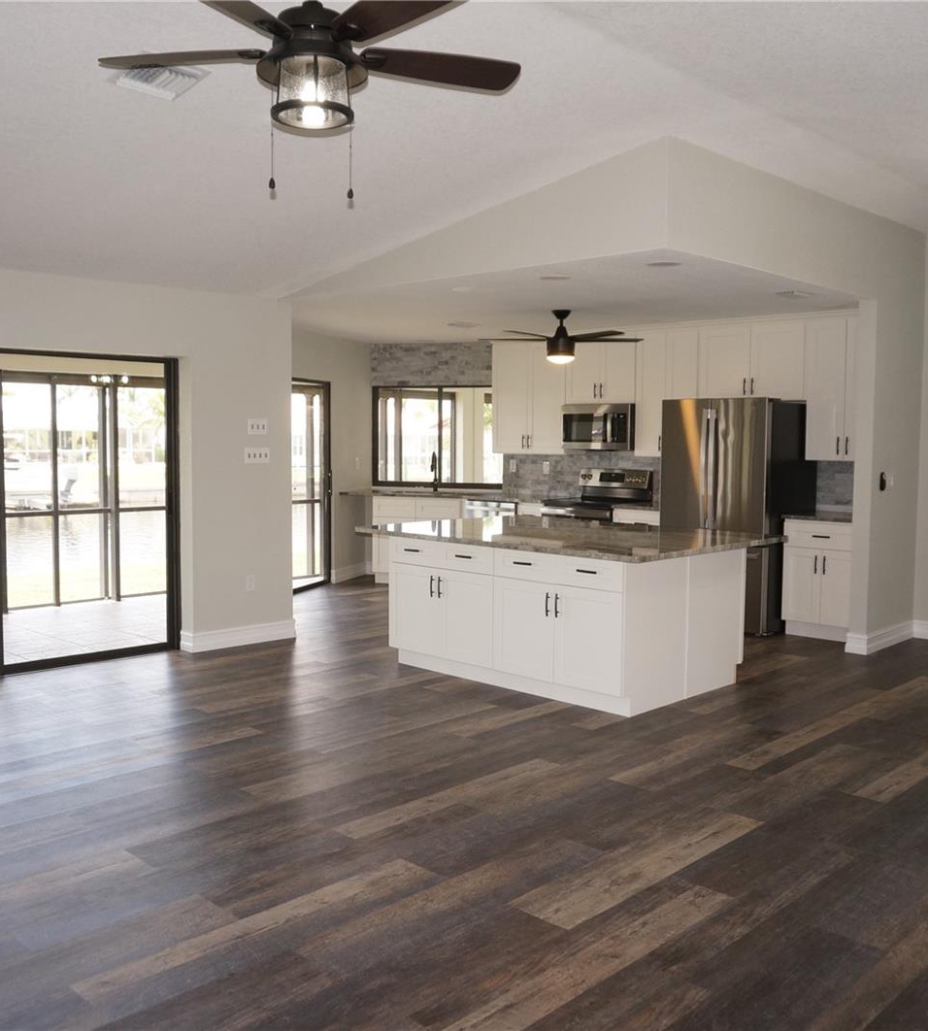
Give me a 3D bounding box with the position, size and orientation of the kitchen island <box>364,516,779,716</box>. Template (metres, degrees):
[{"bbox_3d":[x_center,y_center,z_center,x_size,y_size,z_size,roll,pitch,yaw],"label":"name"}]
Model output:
[{"bbox_3d":[0.600,0.548,6.567,1.460,0.879,2.286,-4,6,-45],"label":"kitchen island"}]

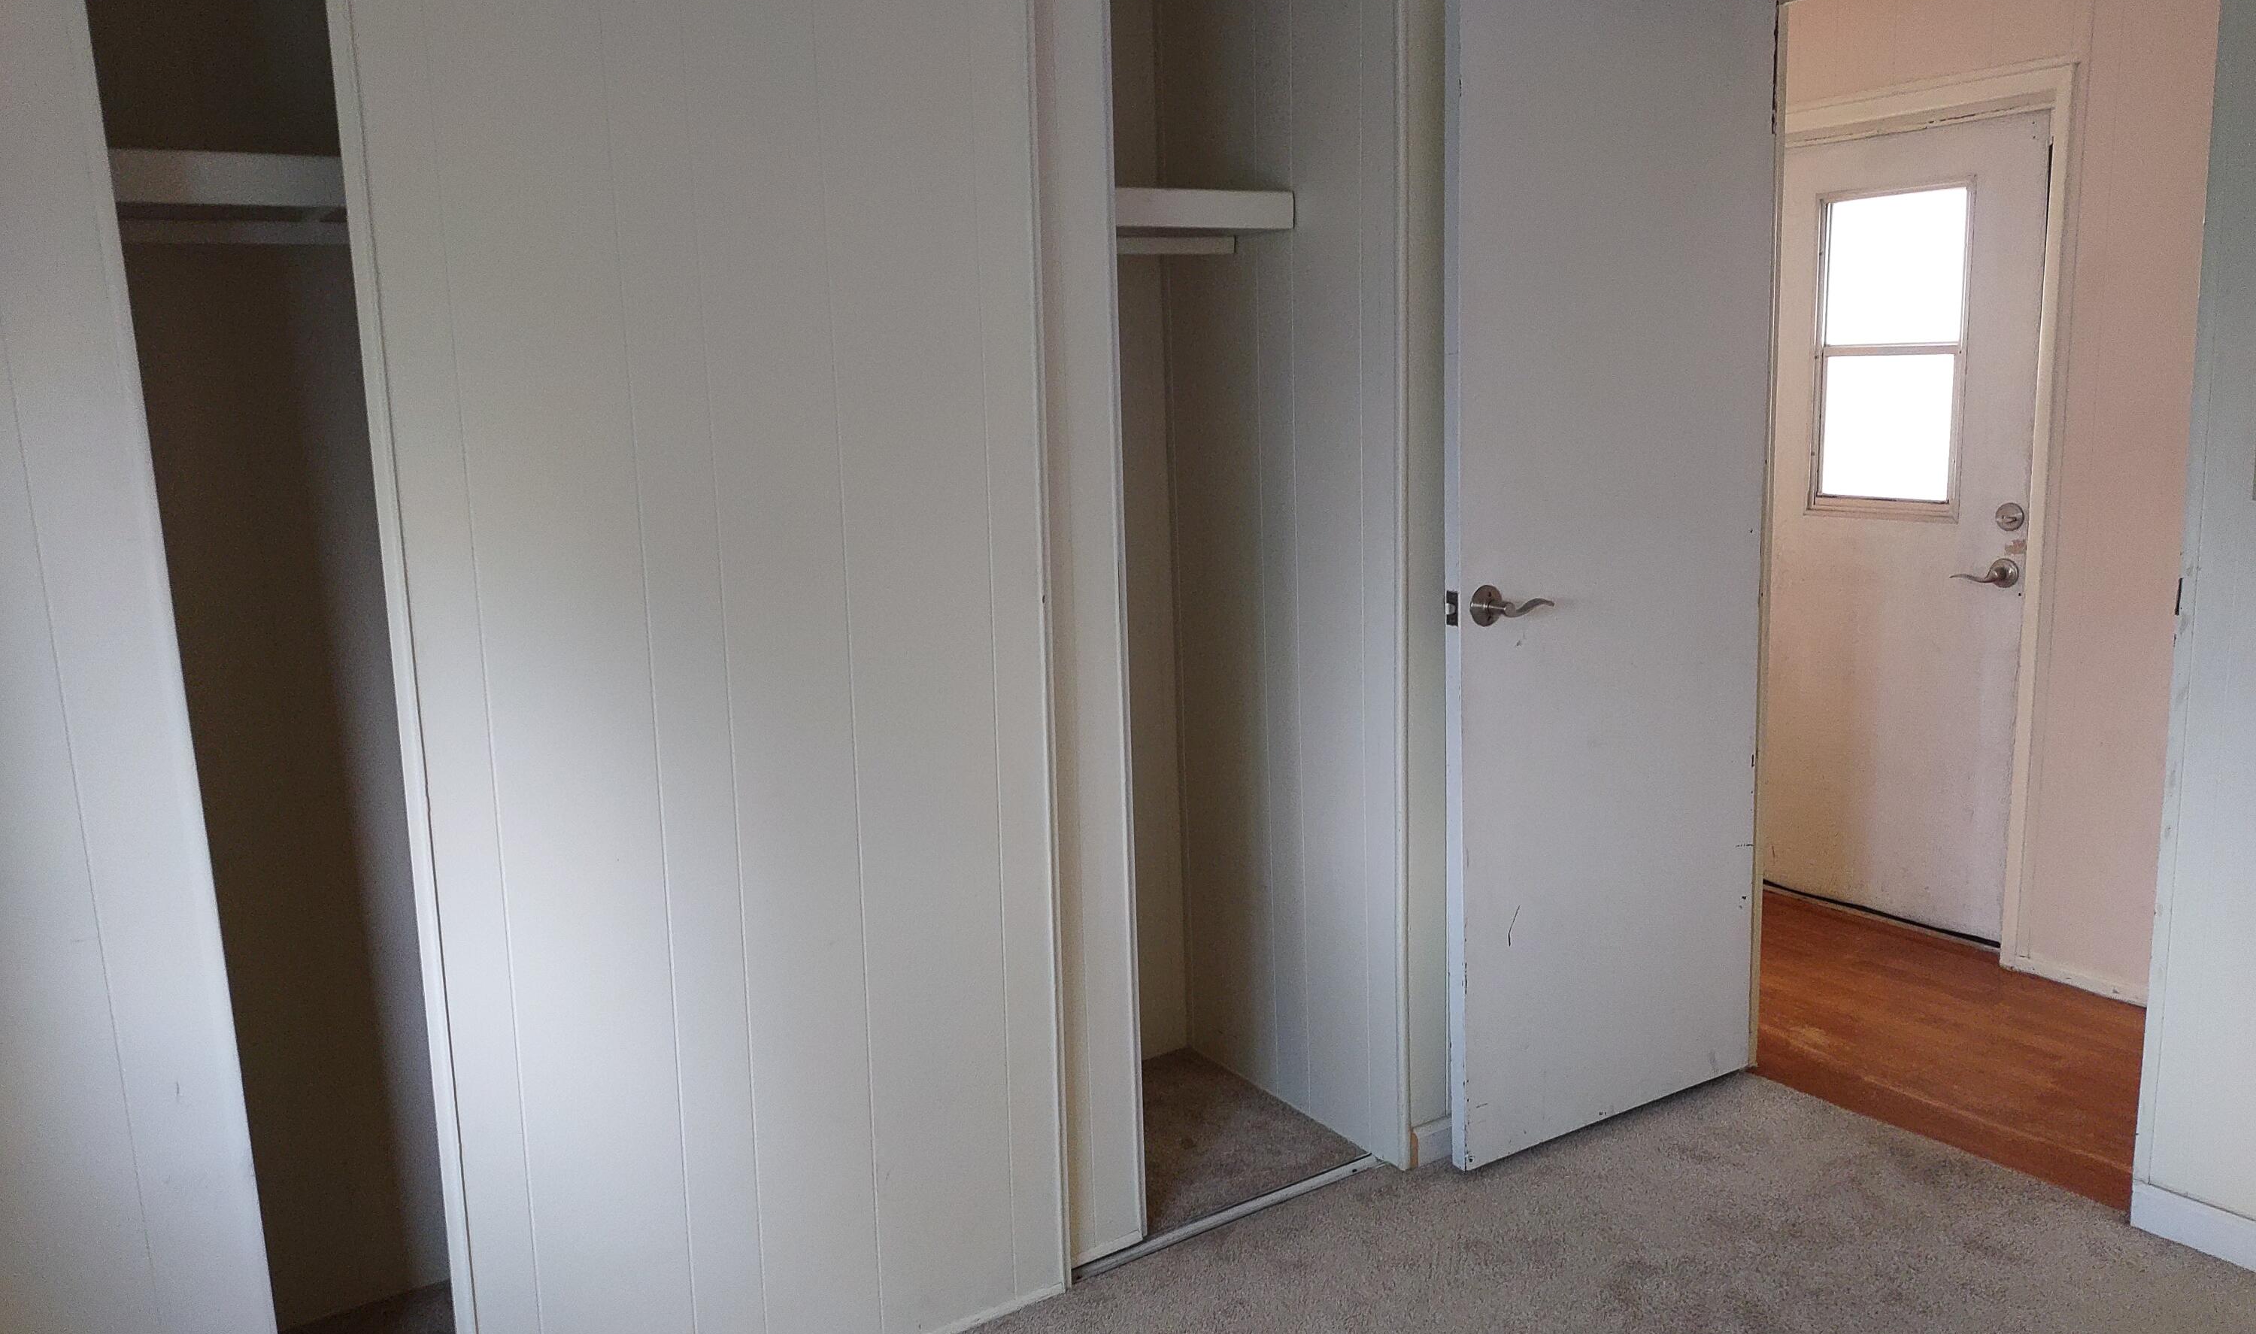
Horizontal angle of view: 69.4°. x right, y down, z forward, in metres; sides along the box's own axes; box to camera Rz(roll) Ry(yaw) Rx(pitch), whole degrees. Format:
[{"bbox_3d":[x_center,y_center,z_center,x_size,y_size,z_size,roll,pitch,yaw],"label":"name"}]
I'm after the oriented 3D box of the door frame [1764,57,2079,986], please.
[{"bbox_3d":[1.829,-0.345,3.996,0.110,2.030,0.910,-9,12,-33],"label":"door frame"}]

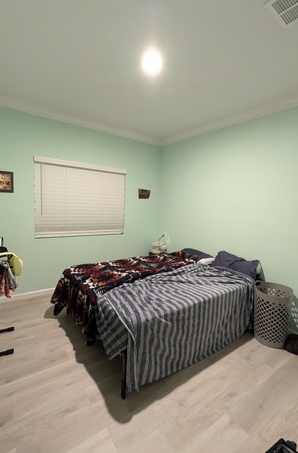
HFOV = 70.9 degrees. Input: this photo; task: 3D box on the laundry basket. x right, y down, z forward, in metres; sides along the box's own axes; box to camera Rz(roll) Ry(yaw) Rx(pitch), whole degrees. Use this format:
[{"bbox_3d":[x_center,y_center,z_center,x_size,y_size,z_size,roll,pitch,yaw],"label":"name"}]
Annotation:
[{"bbox_3d":[1.401,0.989,2.391,0.435,0.584,0.435,-2,7,-36],"label":"laundry basket"}]

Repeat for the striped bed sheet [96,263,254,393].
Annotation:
[{"bbox_3d":[0.269,0.865,2.235,1.730,0.606,0.876,-2,7,-36],"label":"striped bed sheet"}]

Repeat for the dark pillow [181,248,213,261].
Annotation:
[{"bbox_3d":[0.705,0.436,3.340,0.394,0.146,0.657,-2,7,-36],"label":"dark pillow"}]

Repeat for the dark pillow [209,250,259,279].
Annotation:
[{"bbox_3d":[1.116,0.480,2.759,0.402,0.212,0.642,-2,7,-36],"label":"dark pillow"}]

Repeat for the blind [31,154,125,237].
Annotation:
[{"bbox_3d":[-1.022,-0.415,3.393,1.476,1.153,0.086,-2,7,-36],"label":"blind"}]

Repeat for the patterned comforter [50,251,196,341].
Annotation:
[{"bbox_3d":[-0.070,0.711,2.809,2.088,0.547,1.183,-2,7,-36],"label":"patterned comforter"}]

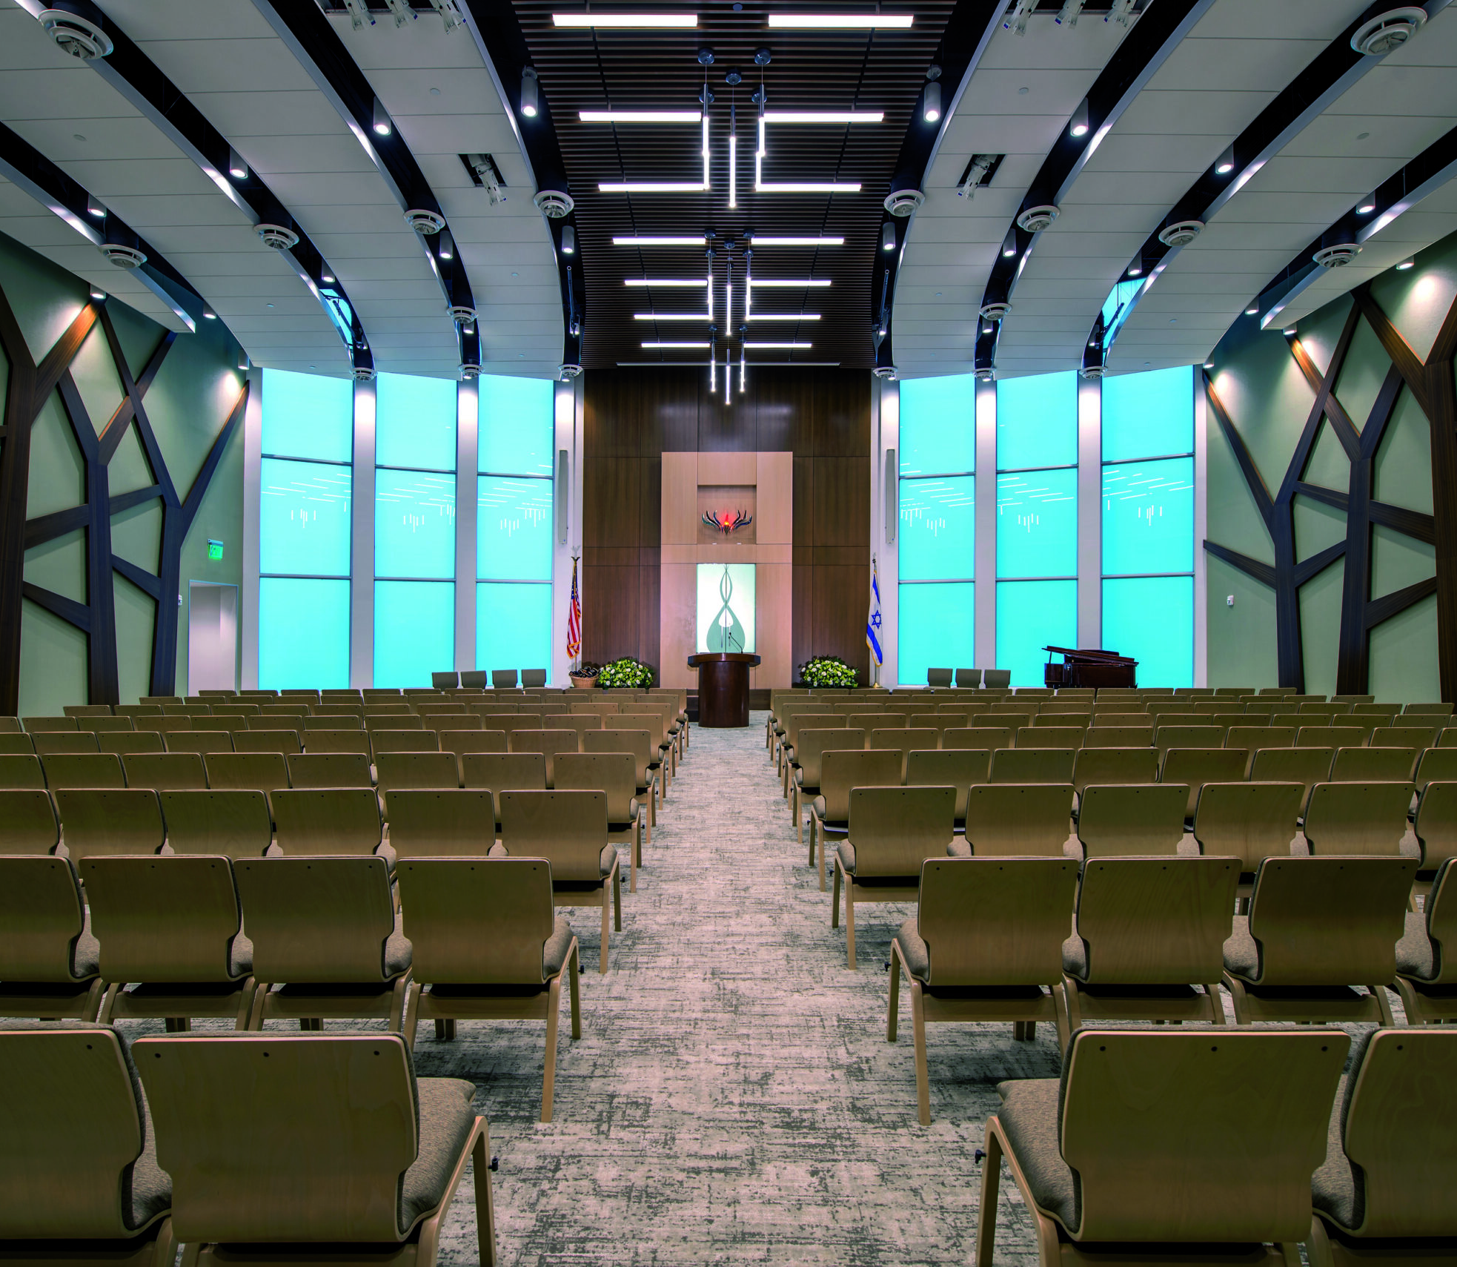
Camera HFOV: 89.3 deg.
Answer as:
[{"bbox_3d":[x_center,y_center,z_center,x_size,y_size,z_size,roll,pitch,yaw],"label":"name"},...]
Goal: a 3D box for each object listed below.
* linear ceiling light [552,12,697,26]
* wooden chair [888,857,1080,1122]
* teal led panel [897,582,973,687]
[{"bbox_3d":[-1.061,-6.370,7.660,1.500,0.070,0.090,0,0,0],"label":"linear ceiling light"},{"bbox_3d":[0.850,1.123,2.565,0.515,0.835,0.550,0,0,0],"label":"wooden chair"},{"bbox_3d":[4.345,0.010,15.451,1.520,2.154,0.081,0,0,16],"label":"teal led panel"}]

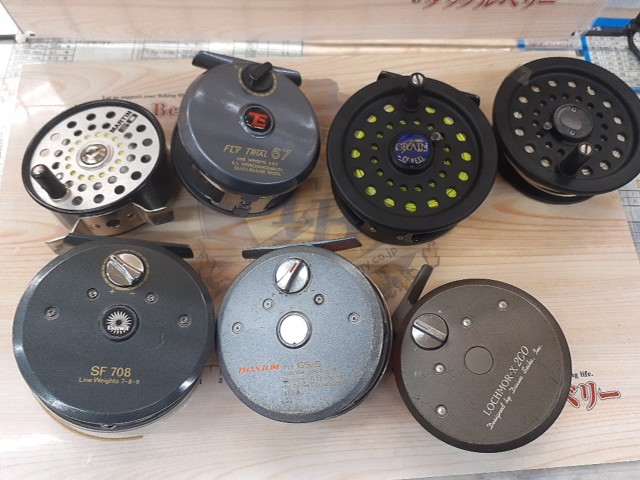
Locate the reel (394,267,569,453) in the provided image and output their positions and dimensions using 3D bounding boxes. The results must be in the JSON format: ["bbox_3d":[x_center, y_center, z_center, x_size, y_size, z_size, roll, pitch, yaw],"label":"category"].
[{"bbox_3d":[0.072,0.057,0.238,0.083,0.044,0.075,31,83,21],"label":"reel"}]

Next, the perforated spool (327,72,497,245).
[{"bbox_3d":[0.050,-0.049,0.268,0.087,0.054,0.096,16,74,5],"label":"perforated spool"}]

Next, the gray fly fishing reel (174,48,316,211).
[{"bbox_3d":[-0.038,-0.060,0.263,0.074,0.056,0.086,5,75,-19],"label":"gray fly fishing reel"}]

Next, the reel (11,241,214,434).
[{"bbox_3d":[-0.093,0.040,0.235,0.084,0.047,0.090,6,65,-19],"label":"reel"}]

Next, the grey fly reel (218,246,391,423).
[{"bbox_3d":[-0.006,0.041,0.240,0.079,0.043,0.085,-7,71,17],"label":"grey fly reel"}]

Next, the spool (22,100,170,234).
[{"bbox_3d":[-0.115,-0.038,0.261,0.073,0.045,0.082,-17,64,-6],"label":"spool"}]

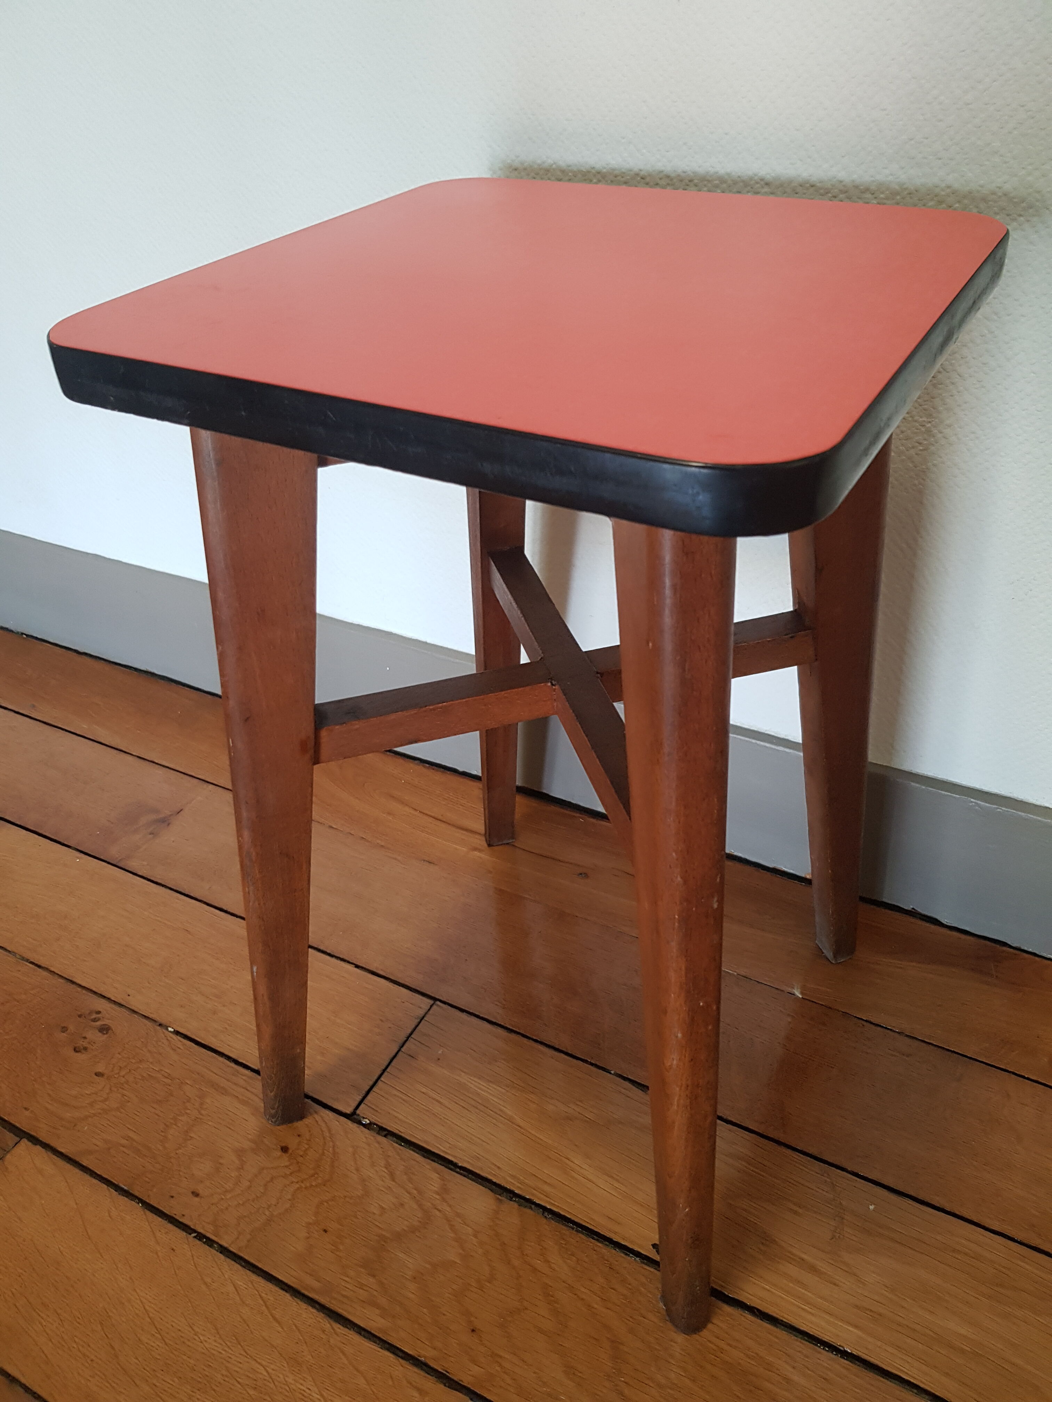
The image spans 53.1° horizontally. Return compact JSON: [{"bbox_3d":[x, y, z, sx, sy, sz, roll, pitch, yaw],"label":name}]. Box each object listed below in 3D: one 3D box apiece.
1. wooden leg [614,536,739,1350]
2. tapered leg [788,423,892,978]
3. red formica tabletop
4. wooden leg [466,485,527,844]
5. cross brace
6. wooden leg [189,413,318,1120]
[{"bbox_3d":[0.064,0.116,0.427,0.031,0.454,0.053,-11,30,-11],"label":"wooden leg"},{"bbox_3d":[0.172,-0.002,0.575,0.053,0.456,0.031,-18,39,-5],"label":"tapered leg"},{"bbox_3d":[0.014,-0.155,0.405,0.281,0.021,0.281,17,41,25],"label":"red formica tabletop"},{"bbox_3d":[-0.019,-0.057,0.662,0.031,0.455,0.053,-11,46,-11],"label":"wooden leg"},{"bbox_3d":[0.022,-0.009,0.515,0.186,0.019,0.186,17,41,25],"label":"cross brace"},{"bbox_3d":[-0.124,0.061,0.513,0.053,0.456,0.031,-4,35,-16],"label":"wooden leg"}]

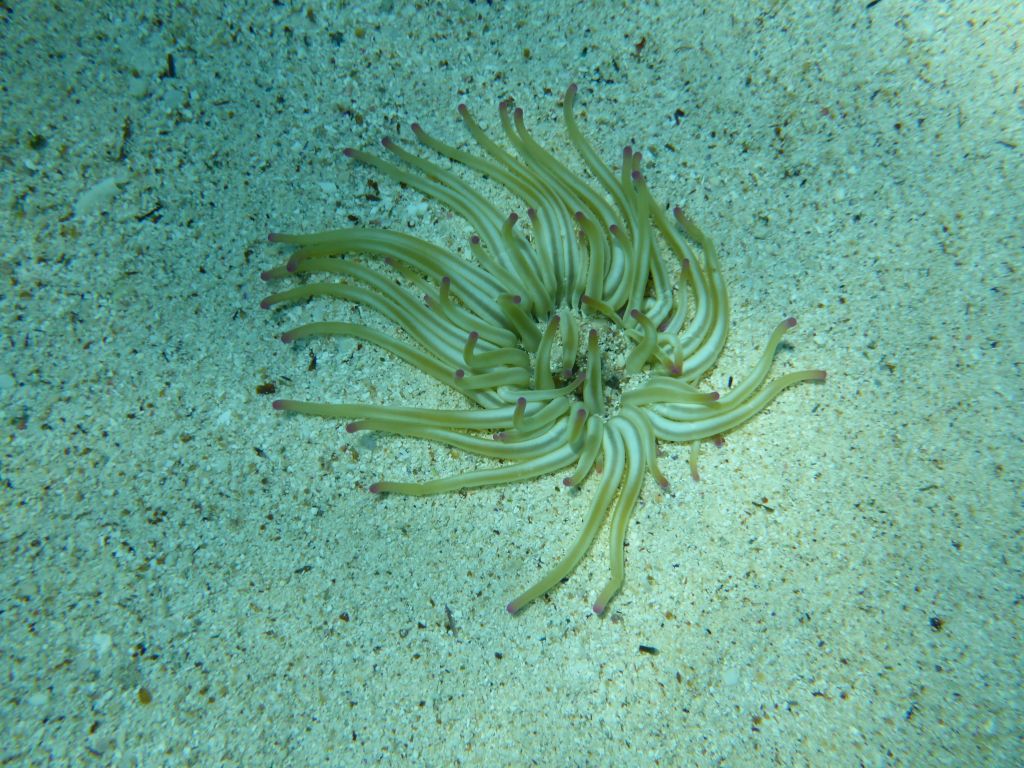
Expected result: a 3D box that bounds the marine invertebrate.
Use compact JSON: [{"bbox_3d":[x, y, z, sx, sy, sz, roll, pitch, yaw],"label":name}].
[{"bbox_3d":[0.012,-0.049,0.436,0.301,0.055,0.328,0,63,0],"label":"marine invertebrate"}]

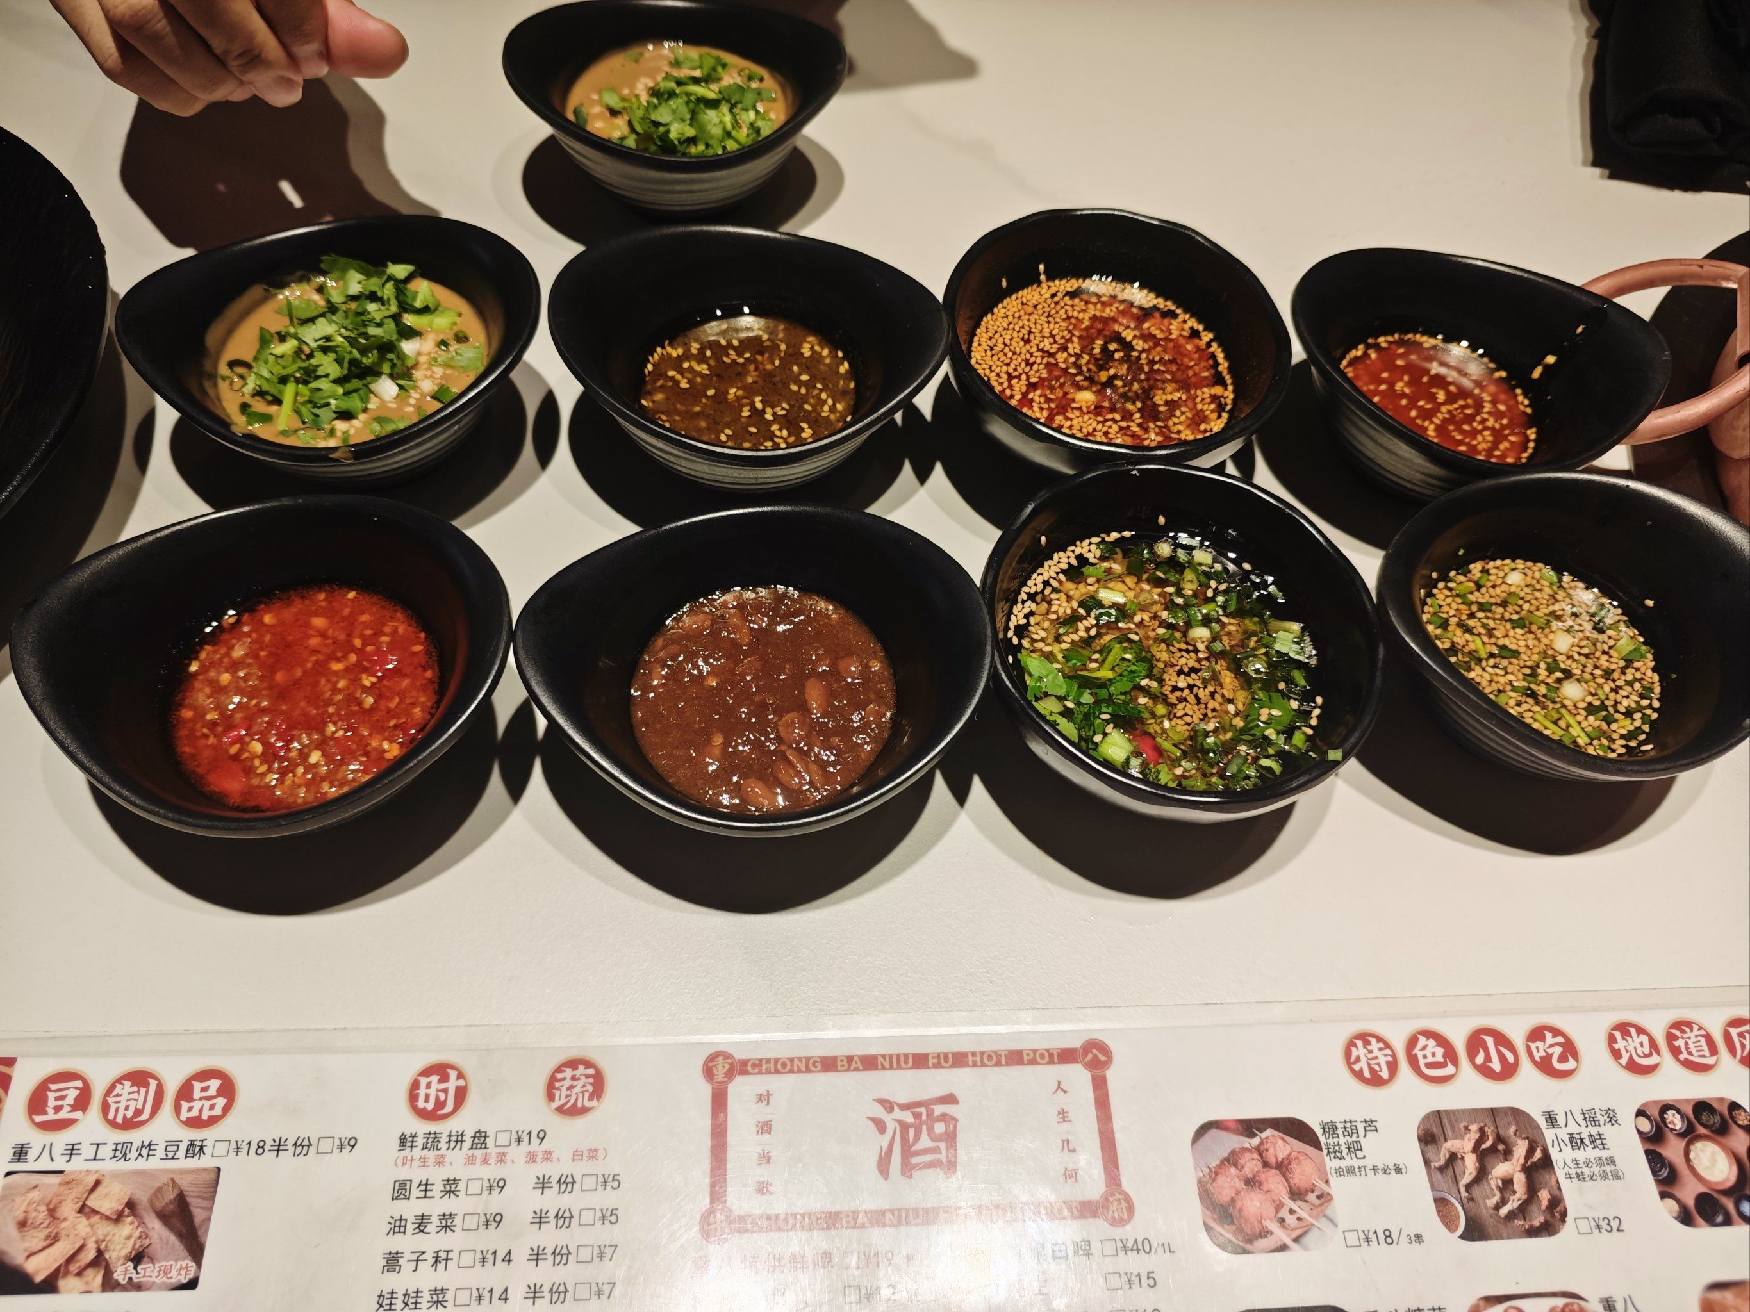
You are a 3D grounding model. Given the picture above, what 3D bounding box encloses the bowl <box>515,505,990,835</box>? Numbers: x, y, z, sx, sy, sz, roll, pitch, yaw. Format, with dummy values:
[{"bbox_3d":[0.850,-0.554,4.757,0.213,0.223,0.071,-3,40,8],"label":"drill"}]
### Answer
[{"bbox_3d":[-0.034,0.008,0.348,0.128,0.057,0.103,2,59,-4],"label":"bowl"}]

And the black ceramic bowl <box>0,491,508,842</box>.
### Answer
[{"bbox_3d":[-0.160,0.007,0.338,0.128,0.057,0.103,5,59,-2],"label":"black ceramic bowl"}]

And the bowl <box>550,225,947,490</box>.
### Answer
[{"bbox_3d":[-0.040,-0.096,0.410,0.128,0.057,0.103,3,59,-3],"label":"bowl"}]

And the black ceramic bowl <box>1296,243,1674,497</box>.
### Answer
[{"bbox_3d":[0.204,-0.094,0.430,0.128,0.057,0.103,3,59,-3],"label":"black ceramic bowl"}]

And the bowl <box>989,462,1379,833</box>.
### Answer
[{"bbox_3d":[0.085,0.003,0.363,0.114,0.054,0.114,2,59,-4],"label":"bowl"}]

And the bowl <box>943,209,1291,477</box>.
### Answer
[{"bbox_3d":[0.078,-0.096,0.422,0.114,0.054,0.114,2,59,-4],"label":"bowl"}]

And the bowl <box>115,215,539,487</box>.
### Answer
[{"bbox_3d":[-0.169,-0.093,0.398,0.128,0.057,0.103,-1,59,-5],"label":"bowl"}]

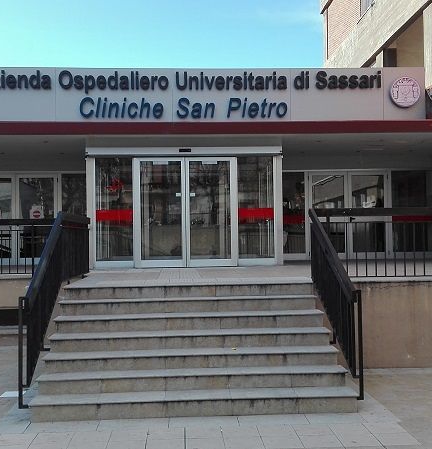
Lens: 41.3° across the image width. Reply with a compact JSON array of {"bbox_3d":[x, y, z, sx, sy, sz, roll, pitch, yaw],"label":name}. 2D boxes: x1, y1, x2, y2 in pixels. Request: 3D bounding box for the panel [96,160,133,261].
[{"bbox_3d":[-2.081,-0.299,11.711,0.780,2.109,0.060,-1,-1,-4],"label":"panel"}]

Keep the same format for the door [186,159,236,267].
[{"bbox_3d":[-0.081,-0.253,11.781,1.072,2.245,0.070,-1,-1,-4],"label":"door"}]

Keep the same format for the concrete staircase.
[{"bbox_3d":[-0.266,1.319,6.480,3.142,1.120,2.016,-1,-1,-4],"label":"concrete staircase"}]

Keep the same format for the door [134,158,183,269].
[{"bbox_3d":[-1.138,-0.238,11.706,1.049,2.239,0.070,-1,-1,-4],"label":"door"}]

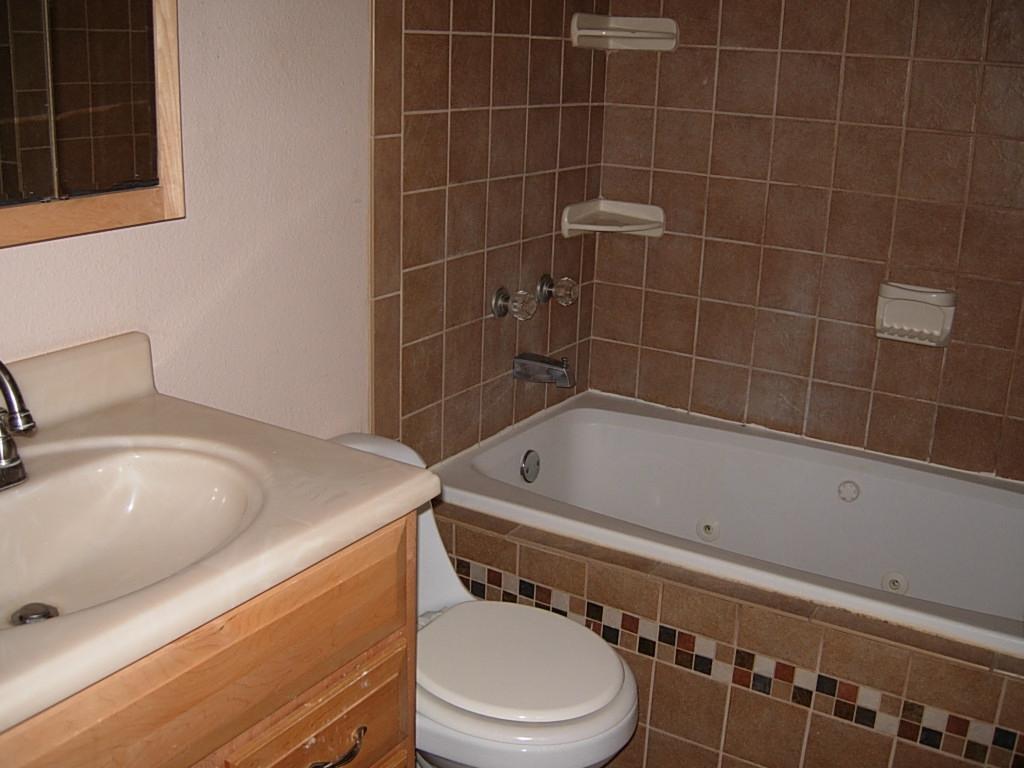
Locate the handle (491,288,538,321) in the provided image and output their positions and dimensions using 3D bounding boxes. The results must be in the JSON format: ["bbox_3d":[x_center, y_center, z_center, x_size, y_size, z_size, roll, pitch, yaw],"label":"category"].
[{"bbox_3d":[0.011,-0.182,2.450,0.090,0.063,0.063,12,20,30],"label":"handle"}]

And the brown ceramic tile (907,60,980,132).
[{"bbox_3d":[0.939,-0.623,2.312,0.151,0.151,0.010,12,20,30],"label":"brown ceramic tile"}]

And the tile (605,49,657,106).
[{"bbox_3d":[0.307,-0.784,2.701,0.142,0.152,0.010,13,20,30],"label":"tile"}]

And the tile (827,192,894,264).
[{"bbox_3d":[0.810,-0.366,2.471,0.151,0.151,0.010,12,20,30],"label":"tile"}]

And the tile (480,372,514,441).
[{"bbox_3d":[-0.035,0.052,2.545,0.009,0.145,0.152,12,20,30],"label":"tile"}]

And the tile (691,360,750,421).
[{"bbox_3d":[0.539,0.015,2.757,0.152,0.148,0.010,12,20,30],"label":"tile"}]

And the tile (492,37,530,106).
[{"bbox_3d":[-0.007,-0.689,2.353,0.010,0.152,0.152,13,20,30],"label":"tile"}]

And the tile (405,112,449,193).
[{"bbox_3d":[-0.176,-0.463,2.109,0.009,0.153,0.152,12,20,30],"label":"tile"}]

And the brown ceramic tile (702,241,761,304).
[{"bbox_3d":[0.549,-0.279,2.664,0.152,0.152,0.010,12,20,30],"label":"brown ceramic tile"}]

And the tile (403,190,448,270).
[{"bbox_3d":[-0.181,-0.319,2.180,0.010,0.152,0.148,12,20,30],"label":"tile"}]

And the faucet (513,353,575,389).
[{"bbox_3d":[0.083,-0.036,2.566,0.156,0.069,0.052,12,20,30],"label":"faucet"}]

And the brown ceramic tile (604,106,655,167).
[{"bbox_3d":[0.303,-0.638,2.746,0.142,0.152,0.010,13,20,30],"label":"brown ceramic tile"}]

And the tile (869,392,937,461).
[{"bbox_3d":[0.917,0.100,2.513,0.152,0.147,0.009,12,20,30],"label":"tile"}]

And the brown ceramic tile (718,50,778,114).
[{"bbox_3d":[0.559,-0.717,2.531,0.151,0.151,0.010,12,20,30],"label":"brown ceramic tile"}]

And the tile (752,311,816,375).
[{"bbox_3d":[0.674,-0.102,2.637,0.151,0.151,0.010,12,20,30],"label":"tile"}]

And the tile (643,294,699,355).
[{"bbox_3d":[0.413,-0.161,2.788,0.152,0.152,0.010,12,20,30],"label":"tile"}]

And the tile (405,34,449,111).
[{"bbox_3d":[-0.169,-0.612,2.089,0.010,0.152,0.148,12,20,30],"label":"tile"}]

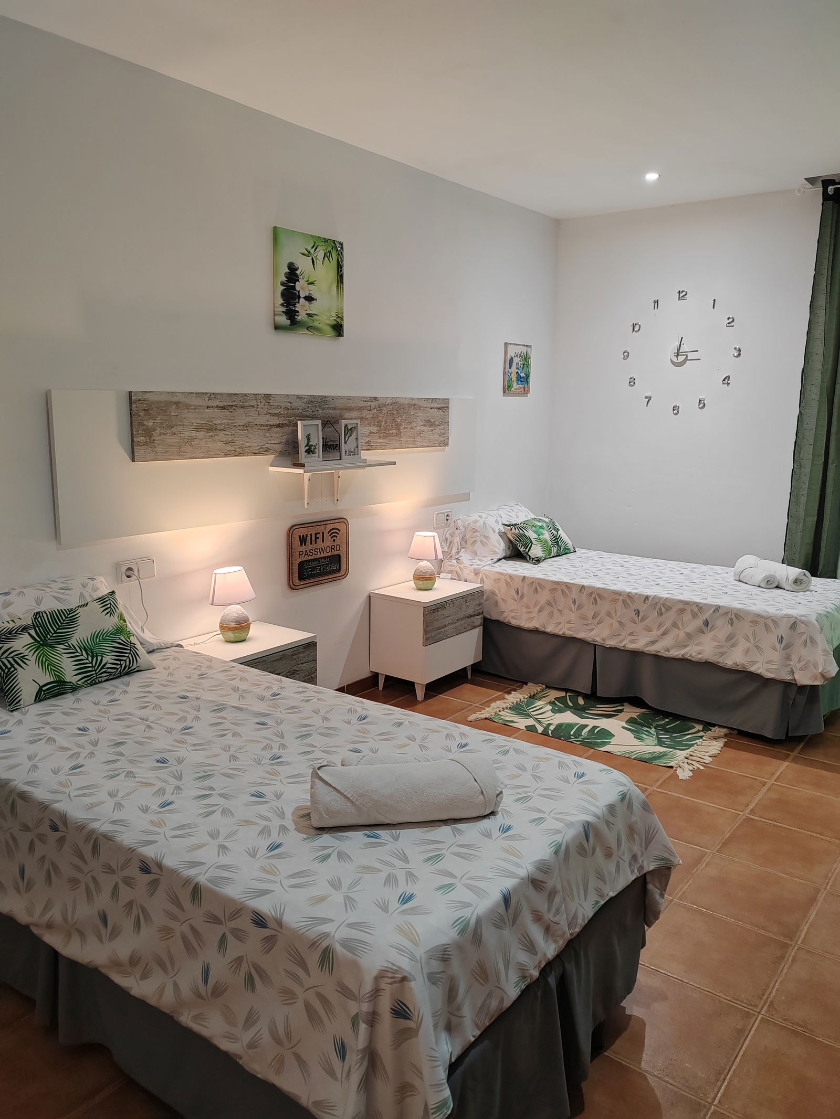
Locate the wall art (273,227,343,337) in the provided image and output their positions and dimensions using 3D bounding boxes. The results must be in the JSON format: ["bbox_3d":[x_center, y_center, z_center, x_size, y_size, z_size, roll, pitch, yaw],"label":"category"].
[{"bbox_3d":[-0.457,-1.147,3.641,0.017,0.394,0.400,9,13,36],"label":"wall art"}]

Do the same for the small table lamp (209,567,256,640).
[{"bbox_3d":[-0.721,0.175,3.361,0.175,0.284,0.175,1,10,0],"label":"small table lamp"}]

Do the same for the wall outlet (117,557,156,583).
[{"bbox_3d":[-1.019,0.041,3.150,0.015,0.080,0.153,8,13,36],"label":"wall outlet"}]

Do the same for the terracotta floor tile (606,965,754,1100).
[{"bbox_3d":[0.569,1.085,2.032,0.323,0.012,0.328,9,13,36],"label":"terracotta floor tile"}]

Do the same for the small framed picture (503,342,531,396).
[{"bbox_3d":[0.566,-1.103,5.064,0.018,0.280,0.281,9,13,36],"label":"small framed picture"}]

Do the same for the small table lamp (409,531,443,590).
[{"bbox_3d":[0.029,0.010,4.335,0.172,0.281,0.172,1,10,0],"label":"small table lamp"}]

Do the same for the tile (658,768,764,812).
[{"bbox_3d":[1.108,0.861,3.310,0.323,0.012,0.328,9,13,36],"label":"tile"}]

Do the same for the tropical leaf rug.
[{"bbox_3d":[0.804,0.733,3.917,1.038,0.012,0.635,9,13,36],"label":"tropical leaf rug"}]

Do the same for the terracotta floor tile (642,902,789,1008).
[{"bbox_3d":[0.779,1.045,2.320,0.327,0.010,0.327,8,13,36],"label":"terracotta floor tile"}]

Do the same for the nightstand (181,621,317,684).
[{"bbox_3d":[-0.700,0.561,3.421,0.335,0.499,0.506,8,13,36],"label":"nightstand"}]

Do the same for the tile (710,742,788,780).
[{"bbox_3d":[1.310,0.815,3.580,0.323,0.012,0.328,9,13,36],"label":"tile"}]

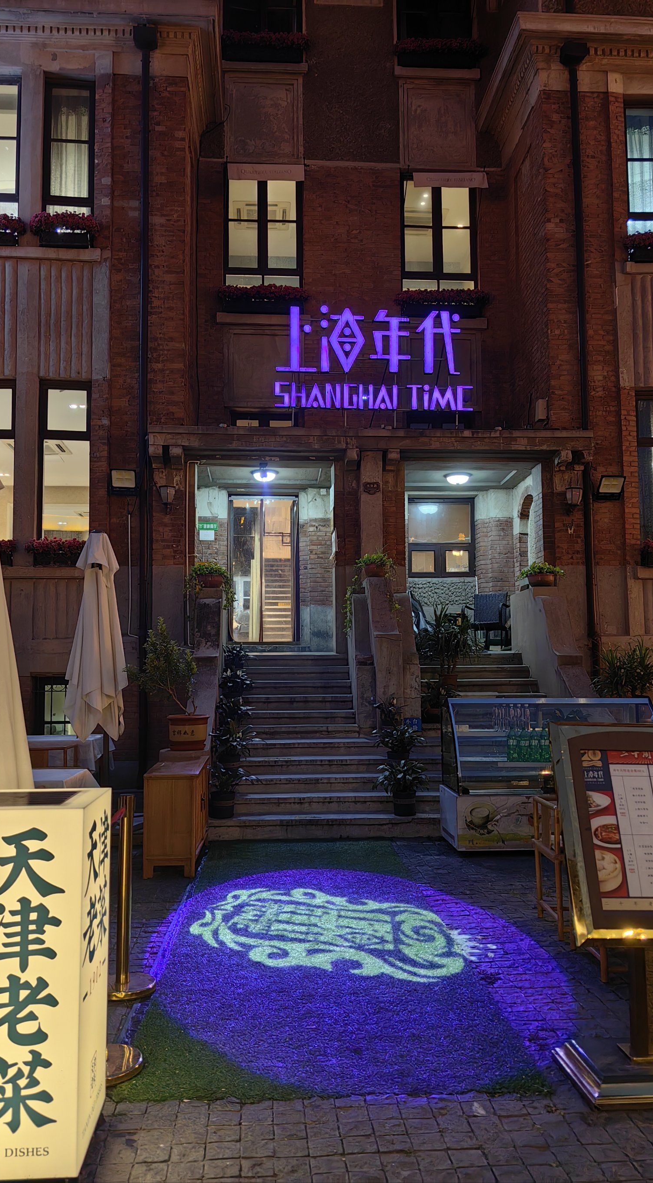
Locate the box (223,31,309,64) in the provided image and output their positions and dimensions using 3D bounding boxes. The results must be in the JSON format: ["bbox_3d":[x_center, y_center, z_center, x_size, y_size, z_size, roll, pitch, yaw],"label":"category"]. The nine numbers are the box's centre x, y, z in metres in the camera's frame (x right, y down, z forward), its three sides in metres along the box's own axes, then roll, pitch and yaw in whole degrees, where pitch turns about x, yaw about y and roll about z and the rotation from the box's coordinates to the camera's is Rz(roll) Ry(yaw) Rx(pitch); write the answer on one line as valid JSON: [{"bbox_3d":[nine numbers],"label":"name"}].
[{"bbox_3d":[-0.920,-8.010,13.745,1.290,0.480,0.320,0,-4,-4],"label":"box"}]

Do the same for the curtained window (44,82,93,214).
[{"bbox_3d":[-3.222,-5.476,11.533,0.624,1.951,0.140,0,-5,-4],"label":"curtained window"}]

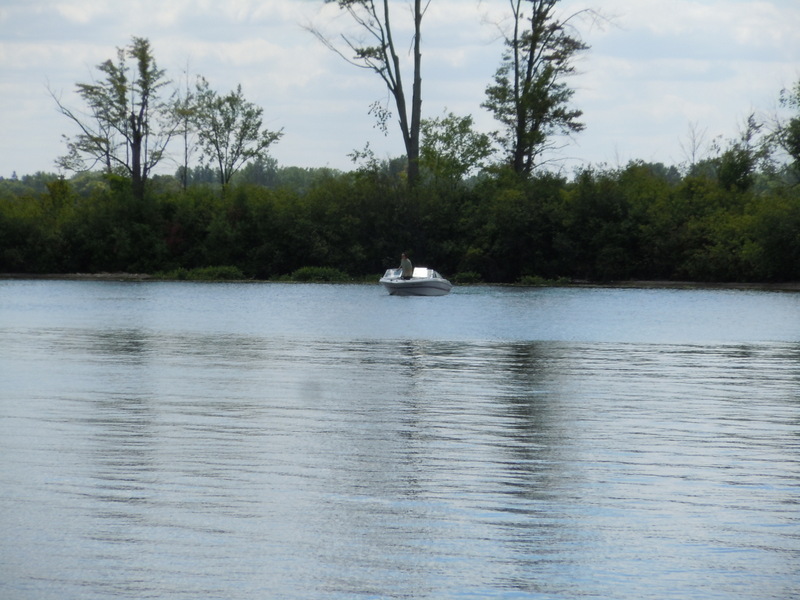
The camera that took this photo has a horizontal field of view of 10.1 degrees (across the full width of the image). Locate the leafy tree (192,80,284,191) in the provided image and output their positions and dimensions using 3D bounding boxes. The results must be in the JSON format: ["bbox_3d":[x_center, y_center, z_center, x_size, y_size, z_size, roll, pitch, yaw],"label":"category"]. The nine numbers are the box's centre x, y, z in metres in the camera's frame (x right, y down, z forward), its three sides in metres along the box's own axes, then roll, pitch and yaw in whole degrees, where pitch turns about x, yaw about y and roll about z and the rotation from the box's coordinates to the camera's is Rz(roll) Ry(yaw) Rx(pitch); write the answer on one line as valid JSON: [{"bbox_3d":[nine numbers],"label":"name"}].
[{"bbox_3d":[-10.090,-8.091,283.000,5.750,11.500,5.600,1,1,0],"label":"leafy tree"}]

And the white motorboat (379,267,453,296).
[{"bbox_3d":[0.357,-0.755,190.000,2.100,1.300,5.000,1,1,27],"label":"white motorboat"}]

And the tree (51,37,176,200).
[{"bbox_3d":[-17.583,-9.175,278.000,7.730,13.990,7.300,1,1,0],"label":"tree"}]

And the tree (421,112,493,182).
[{"bbox_3d":[3.441,-7.166,286.000,4.800,9.600,4.700,1,1,0],"label":"tree"}]

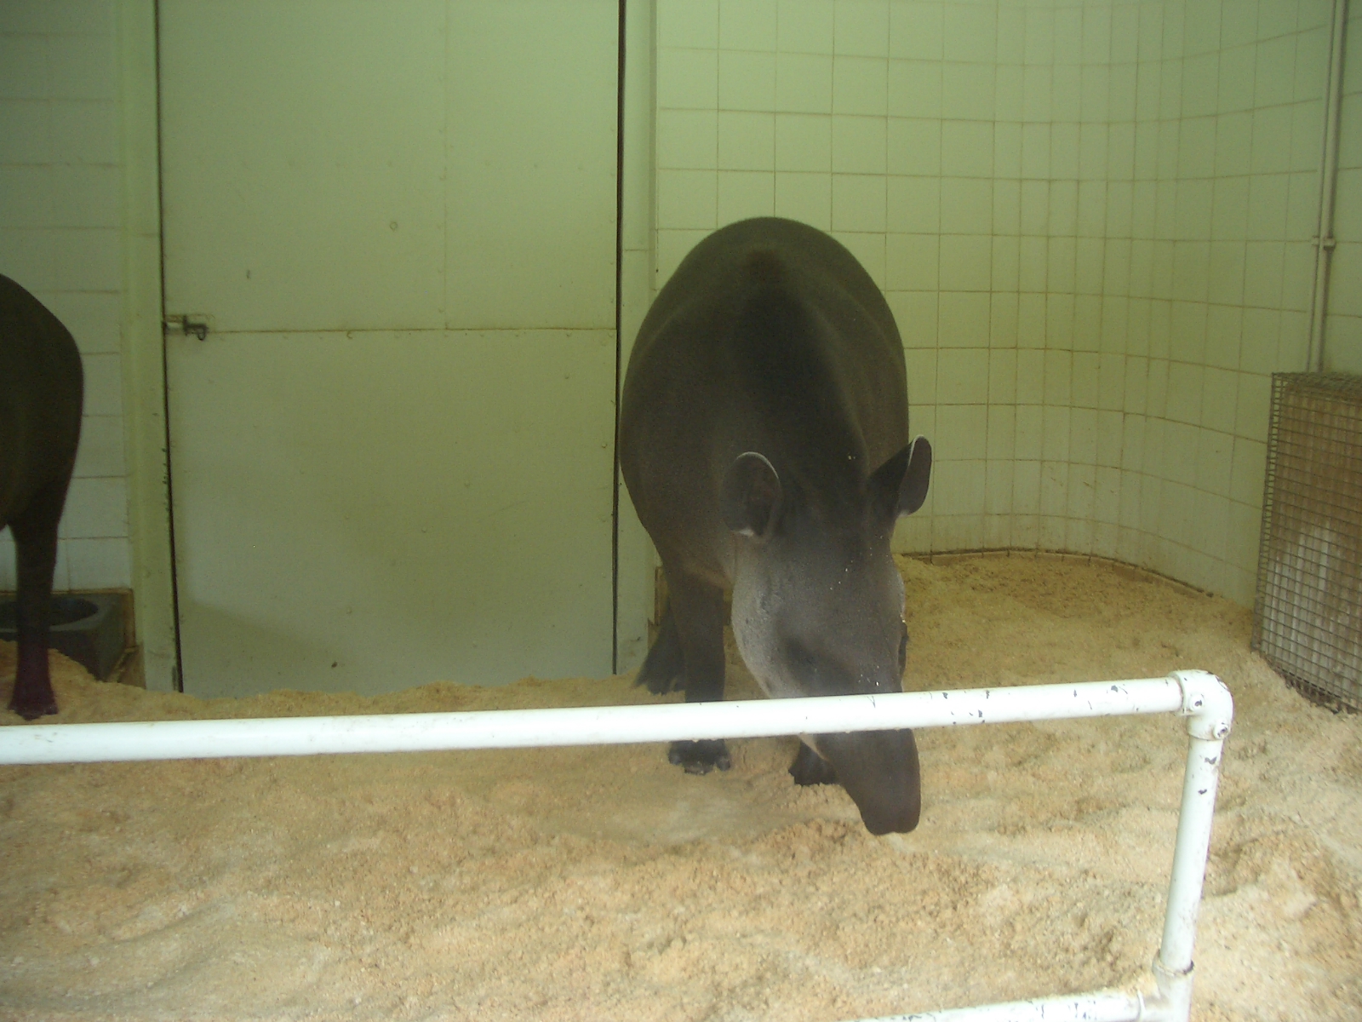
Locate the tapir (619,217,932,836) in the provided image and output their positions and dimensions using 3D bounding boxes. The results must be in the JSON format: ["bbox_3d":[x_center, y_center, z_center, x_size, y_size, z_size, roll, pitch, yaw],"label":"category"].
[{"bbox_3d":[0.210,-0.050,2.700,0.620,1.090,1.440,0,7,-5],"label":"tapir"}]

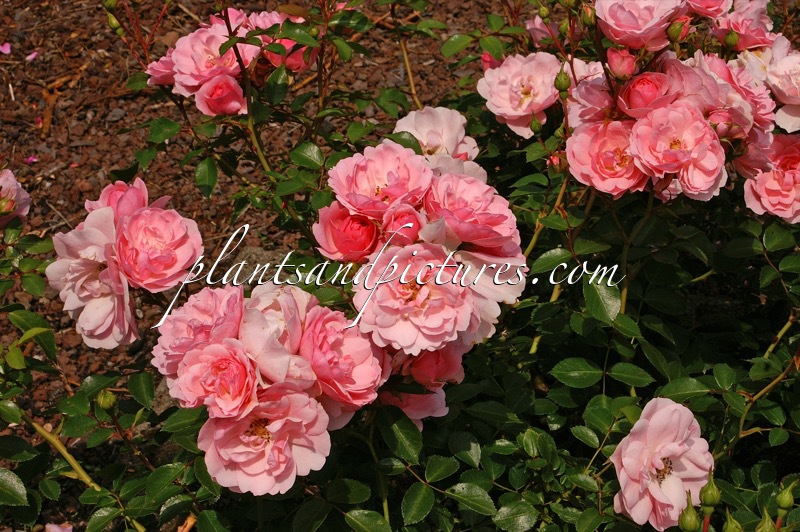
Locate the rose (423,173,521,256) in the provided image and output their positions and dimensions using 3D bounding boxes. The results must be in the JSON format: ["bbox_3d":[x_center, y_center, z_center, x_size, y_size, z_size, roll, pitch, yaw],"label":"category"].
[{"bbox_3d":[0.049,-0.035,1.130,0.067,0.041,0.071,0,42,-13],"label":"rose"}]

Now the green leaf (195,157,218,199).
[{"bbox_3d":[-0.144,-0.066,1.240,0.017,0.005,0.034,-6,68,13],"label":"green leaf"}]

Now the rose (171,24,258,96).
[{"bbox_3d":[-0.140,-0.155,1.258,0.066,0.043,0.060,0,60,7],"label":"rose"}]

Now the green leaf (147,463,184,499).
[{"bbox_3d":[-0.149,0.138,1.060,0.032,0.008,0.019,-43,62,-15],"label":"green leaf"}]

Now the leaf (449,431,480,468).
[{"bbox_3d":[0.043,0.121,1.100,0.021,0.005,0.030,-29,64,-16],"label":"leaf"}]

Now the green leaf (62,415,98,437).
[{"bbox_3d":[-0.214,0.109,1.110,0.024,0.006,0.016,-15,61,-9],"label":"green leaf"}]

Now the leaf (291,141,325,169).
[{"bbox_3d":[-0.066,-0.078,1.180,0.027,0.005,0.020,21,62,12],"label":"leaf"}]

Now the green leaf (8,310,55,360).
[{"bbox_3d":[-0.247,0.047,1.120,0.048,0.012,0.021,44,57,12],"label":"green leaf"}]

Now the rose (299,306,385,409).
[{"bbox_3d":[-0.037,0.058,1.060,0.060,0.038,0.066,0,78,-31],"label":"rose"}]

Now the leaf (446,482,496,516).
[{"bbox_3d":[0.047,0.155,1.100,0.038,0.007,0.019,26,60,9],"label":"leaf"}]

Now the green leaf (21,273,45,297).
[{"bbox_3d":[-0.258,0.013,1.170,0.014,0.005,0.023,-39,67,-20],"label":"green leaf"}]

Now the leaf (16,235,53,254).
[{"bbox_3d":[-0.256,-0.015,1.170,0.025,0.007,0.016,2,56,1],"label":"leaf"}]

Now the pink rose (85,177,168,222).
[{"bbox_3d":[-0.187,-0.036,1.140,0.058,0.052,0.054,0,42,0],"label":"pink rose"}]

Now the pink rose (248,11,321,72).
[{"bbox_3d":[-0.094,-0.183,1.360,0.057,0.040,0.052,0,57,-7],"label":"pink rose"}]

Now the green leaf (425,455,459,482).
[{"bbox_3d":[0.028,0.131,1.080,0.026,0.005,0.020,-38,67,-19],"label":"green leaf"}]

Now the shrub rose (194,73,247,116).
[{"bbox_3d":[-0.140,-0.133,1.300,0.041,0.036,0.036,0,75,3],"label":"shrub rose"}]

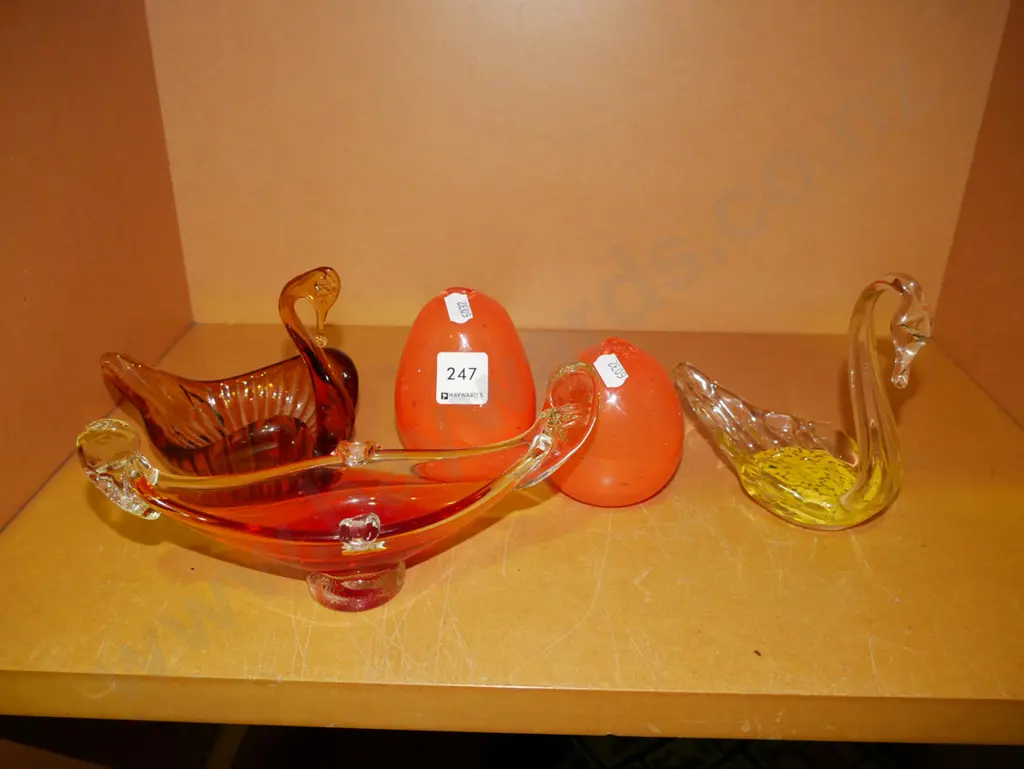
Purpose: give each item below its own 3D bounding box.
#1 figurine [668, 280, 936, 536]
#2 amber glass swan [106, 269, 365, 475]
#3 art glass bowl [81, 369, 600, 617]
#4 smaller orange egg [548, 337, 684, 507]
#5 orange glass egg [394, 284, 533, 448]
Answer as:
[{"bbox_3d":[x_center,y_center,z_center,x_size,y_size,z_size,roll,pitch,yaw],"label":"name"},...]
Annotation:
[{"bbox_3d":[0.191,0.006,0.600,0.163,0.175,0.075,7,27,13],"label":"figurine"},{"bbox_3d":[-0.204,-0.010,0.643,0.184,0.160,0.082,6,27,10],"label":"amber glass swan"},{"bbox_3d":[-0.092,0.071,0.524,0.286,0.122,0.102,-5,27,-10],"label":"art glass bowl"},{"bbox_3d":[0.074,0.025,0.625,0.095,0.118,0.095,1,26,1],"label":"smaller orange egg"},{"bbox_3d":[-0.035,-0.003,0.658,0.105,0.137,0.105,1,26,1],"label":"orange glass egg"}]

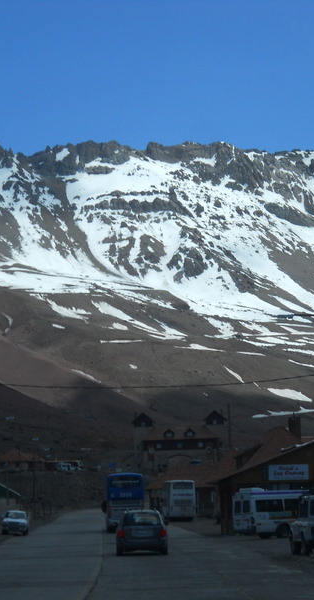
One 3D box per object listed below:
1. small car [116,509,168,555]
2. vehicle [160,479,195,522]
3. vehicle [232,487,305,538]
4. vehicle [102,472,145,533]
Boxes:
[{"bbox_3d":[-0.530,7.860,55.700,1.680,1.560,4.200,-1,-8,-2],"label":"small car"},{"bbox_3d":[2.270,21.000,171.700,2.570,4.150,13.000,-1,-8,-3],"label":"vehicle"},{"bbox_3d":[7.259,11.167,86.699,6.400,2.680,1.980,3,-9,-32],"label":"vehicle"},{"bbox_3d":[-2.300,14.750,118.900,2.570,4.100,13.500,-1,-8,-2],"label":"vehicle"}]

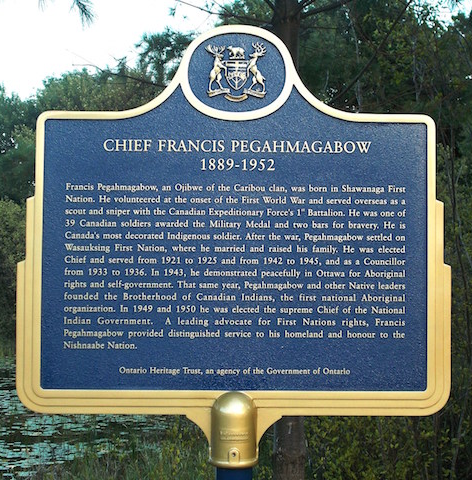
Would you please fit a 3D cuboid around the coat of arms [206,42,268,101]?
[{"bbox_3d":[0.000,-0.409,2.613,0.150,0.147,0.025,0,-2,-2],"label":"coat of arms"}]

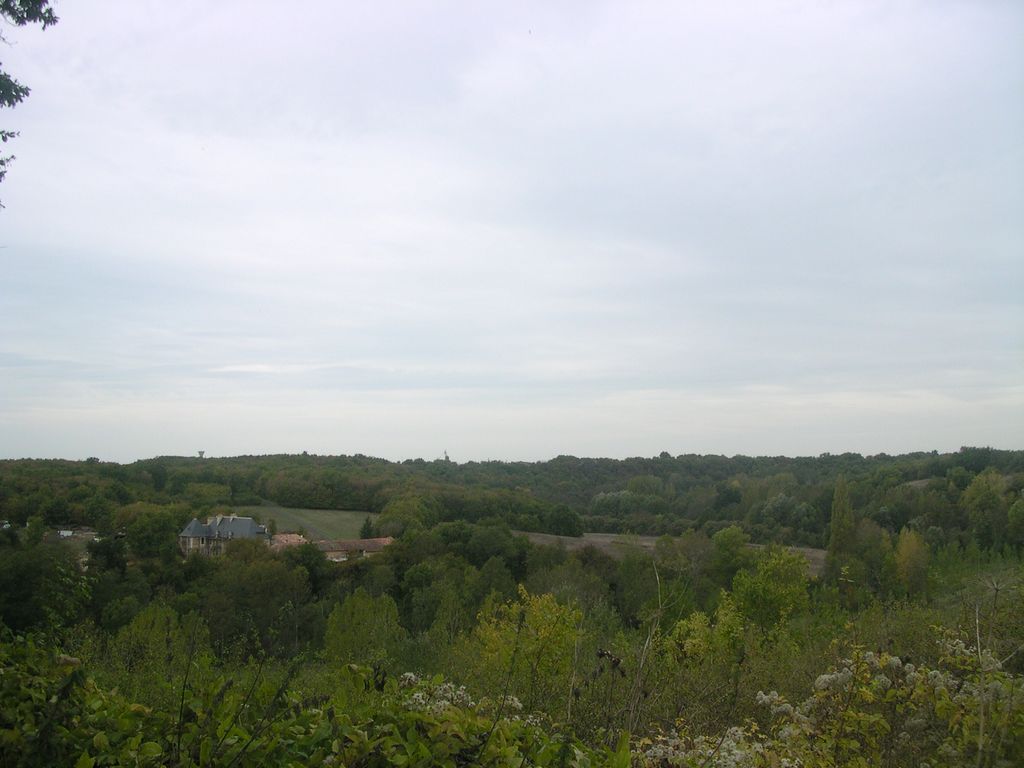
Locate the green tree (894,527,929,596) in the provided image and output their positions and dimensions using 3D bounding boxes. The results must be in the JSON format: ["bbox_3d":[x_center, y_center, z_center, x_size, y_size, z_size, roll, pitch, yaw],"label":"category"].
[{"bbox_3d":[51.101,22.832,140.000,4.350,9.120,4.130,0,-4,0],"label":"green tree"}]

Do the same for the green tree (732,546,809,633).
[{"bbox_3d":[16.533,13.207,70.000,4.860,5.570,4.620,0,-4,0],"label":"green tree"}]

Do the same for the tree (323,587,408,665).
[{"bbox_3d":[-12.716,21.396,95.000,7.120,7.220,6.760,0,-4,0],"label":"tree"}]

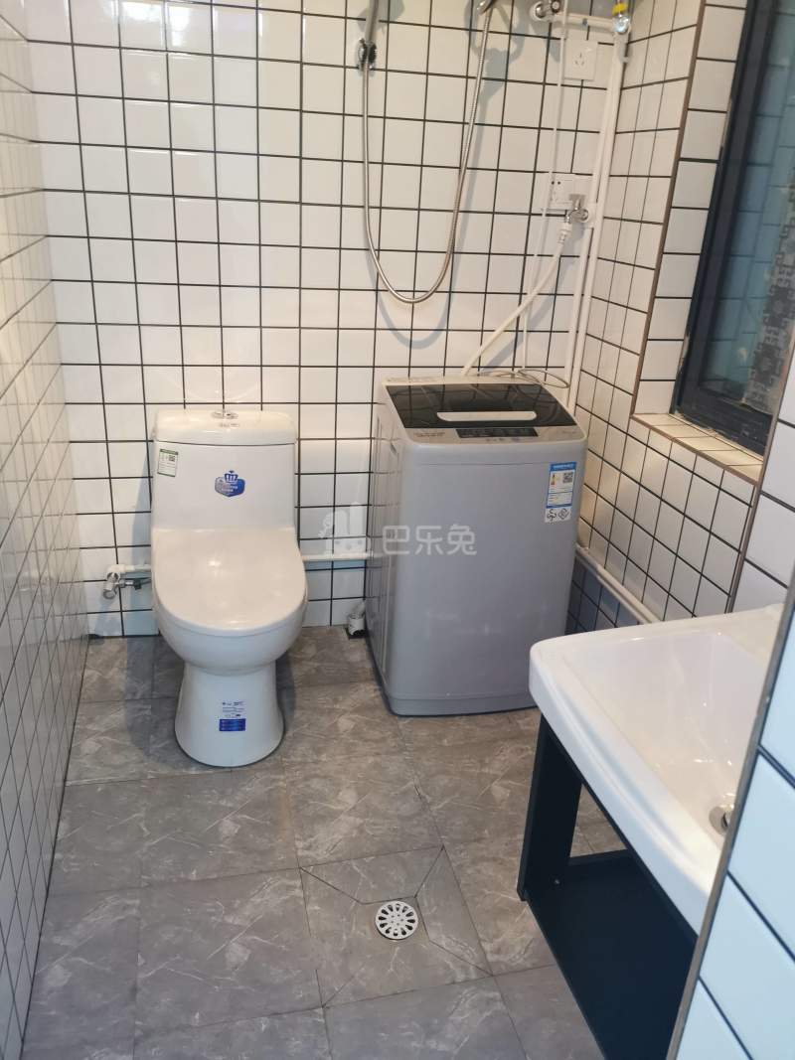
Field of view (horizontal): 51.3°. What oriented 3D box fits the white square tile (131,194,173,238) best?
[{"bbox_3d":[-0.582,-0.745,1.979,0.098,0.098,0.010,-2,24,-12],"label":"white square tile"}]

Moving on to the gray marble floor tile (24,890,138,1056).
[{"bbox_3d":[-0.539,0.757,1.440,0.168,0.010,0.300,-2,25,-14],"label":"gray marble floor tile"}]

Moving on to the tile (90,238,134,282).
[{"bbox_3d":[-0.686,-0.649,1.996,0.099,0.099,0.009,-2,23,-13],"label":"tile"}]

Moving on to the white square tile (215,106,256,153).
[{"bbox_3d":[-0.384,-0.958,1.987,0.100,0.100,0.008,-2,24,-13],"label":"white square tile"}]

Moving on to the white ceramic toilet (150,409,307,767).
[{"bbox_3d":[-0.406,0.121,2.001,0.370,0.680,0.683,-1,23,-11],"label":"white ceramic toilet"}]

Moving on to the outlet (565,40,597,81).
[{"bbox_3d":[0.462,-1.182,2.080,0.086,0.086,0.010,-2,24,-13],"label":"outlet"}]

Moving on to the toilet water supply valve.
[{"bbox_3d":[-0.734,0.130,2.253,0.125,0.060,0.110,-2,24,-12],"label":"toilet water supply valve"}]

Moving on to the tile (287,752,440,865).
[{"bbox_3d":[-0.080,0.604,1.807,0.300,0.010,0.300,-2,24,-12],"label":"tile"}]

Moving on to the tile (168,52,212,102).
[{"bbox_3d":[-0.479,-1.049,1.924,0.100,0.100,0.008,-2,24,-13],"label":"tile"}]

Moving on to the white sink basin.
[{"bbox_3d":[0.369,0.263,0.893,0.365,0.159,0.452,-3,24,-14],"label":"white sink basin"}]

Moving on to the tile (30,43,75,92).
[{"bbox_3d":[-0.759,-1.016,1.819,0.089,0.099,0.009,-2,23,-13],"label":"tile"}]

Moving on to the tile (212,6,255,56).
[{"bbox_3d":[-0.365,-1.122,1.865,0.098,0.098,0.010,-2,24,-12],"label":"tile"}]

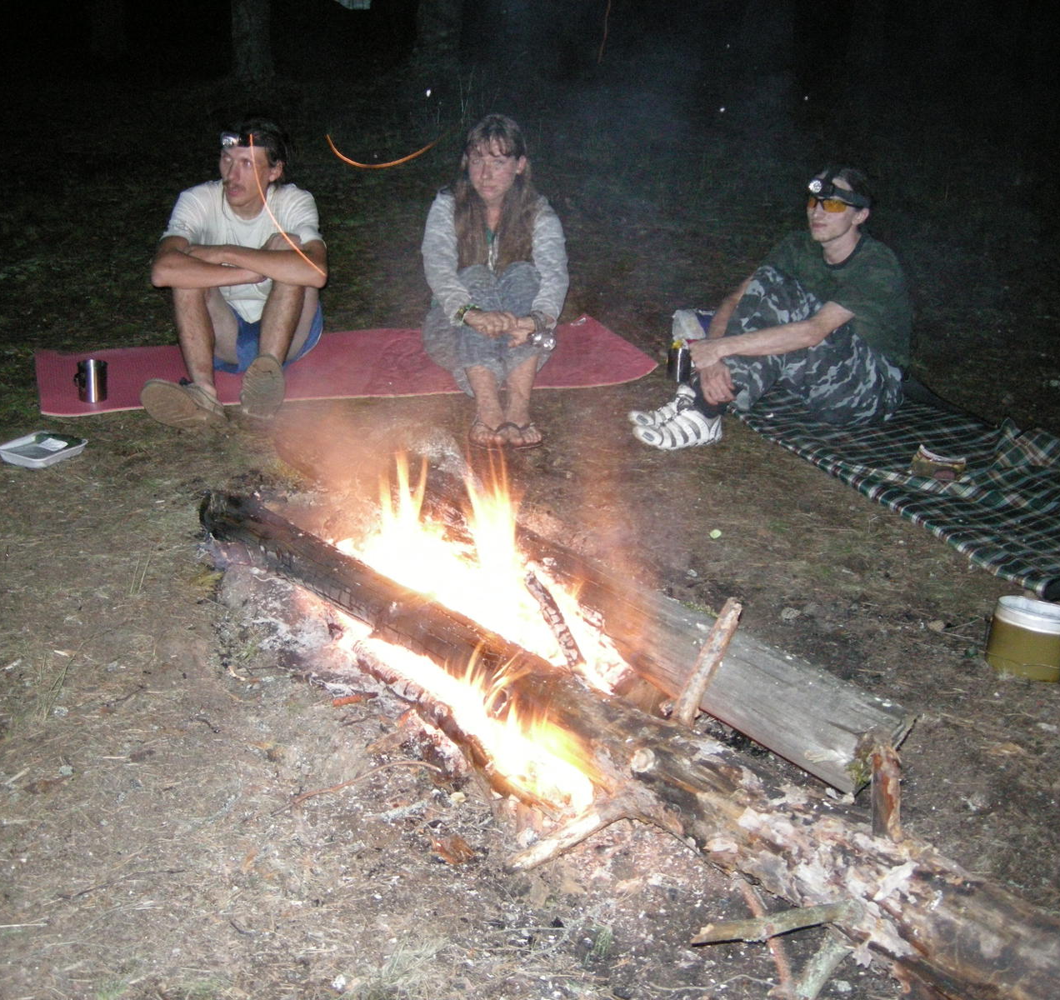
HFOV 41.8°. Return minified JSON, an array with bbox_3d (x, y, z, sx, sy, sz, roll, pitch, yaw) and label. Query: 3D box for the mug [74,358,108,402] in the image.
[{"bbox_3d":[-1.216,-0.330,3.845,0.090,0.104,0.082,-1,22,-14],"label":"mug"}]

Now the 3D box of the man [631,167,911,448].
[{"bbox_3d":[0.761,-0.614,4.135,0.920,0.745,0.510,-11,27,-35],"label":"man"}]

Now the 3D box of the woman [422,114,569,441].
[{"bbox_3d":[-0.117,-0.648,3.990,0.440,0.780,0.790,3,22,-5],"label":"woman"}]

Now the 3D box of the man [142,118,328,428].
[{"bbox_3d":[-0.803,-0.684,3.976,0.510,0.750,0.820,3,22,-6],"label":"man"}]

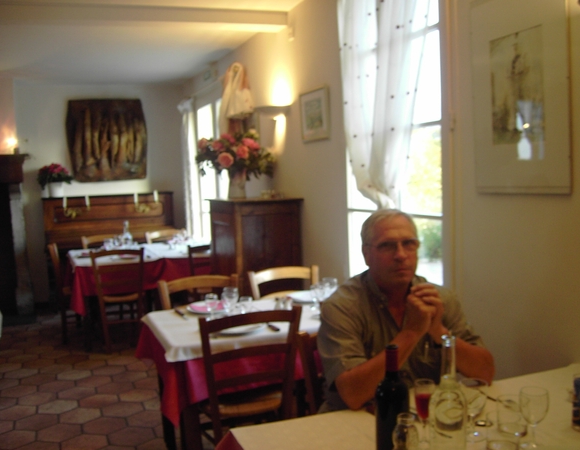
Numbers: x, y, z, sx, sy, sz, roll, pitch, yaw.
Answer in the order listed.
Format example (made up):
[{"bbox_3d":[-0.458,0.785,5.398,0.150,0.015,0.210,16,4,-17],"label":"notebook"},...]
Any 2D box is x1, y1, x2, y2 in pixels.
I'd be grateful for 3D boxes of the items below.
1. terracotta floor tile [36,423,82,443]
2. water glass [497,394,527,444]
[{"bbox_3d":[-1.309,1.187,3.452,0.249,0.015,0.288,-3,4,-22],"label":"terracotta floor tile"},{"bbox_3d":[0.593,0.506,1.615,0.080,0.093,0.080,-2,4,0],"label":"water glass"}]

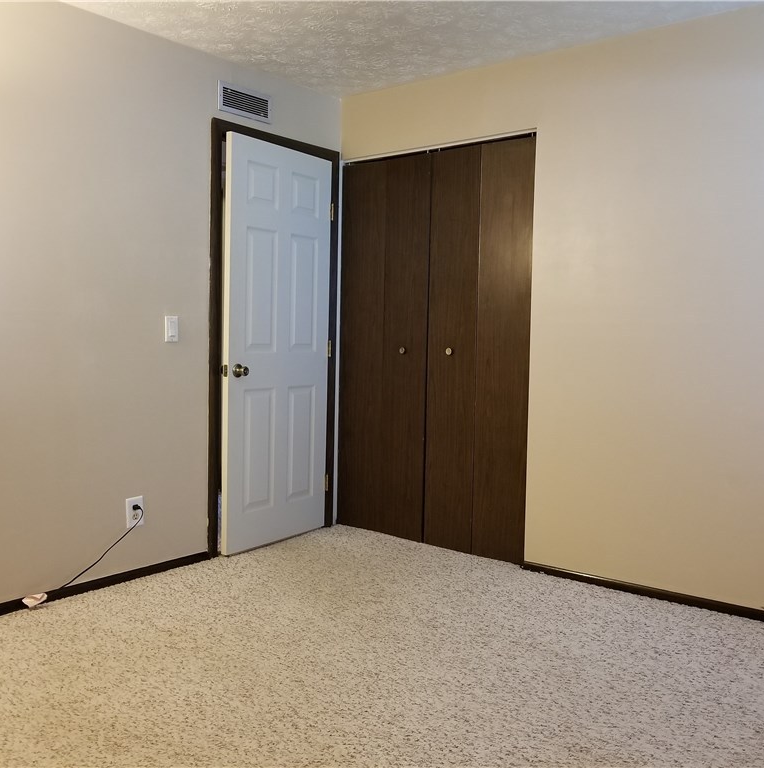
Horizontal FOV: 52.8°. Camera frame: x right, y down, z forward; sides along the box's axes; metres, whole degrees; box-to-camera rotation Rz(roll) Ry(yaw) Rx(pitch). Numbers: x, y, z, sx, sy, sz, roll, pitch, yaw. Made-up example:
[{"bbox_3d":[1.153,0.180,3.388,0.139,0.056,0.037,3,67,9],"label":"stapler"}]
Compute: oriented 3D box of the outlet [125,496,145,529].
[{"bbox_3d":[-1.103,0.578,3.456,0.020,0.127,0.080,4,5,39],"label":"outlet"}]

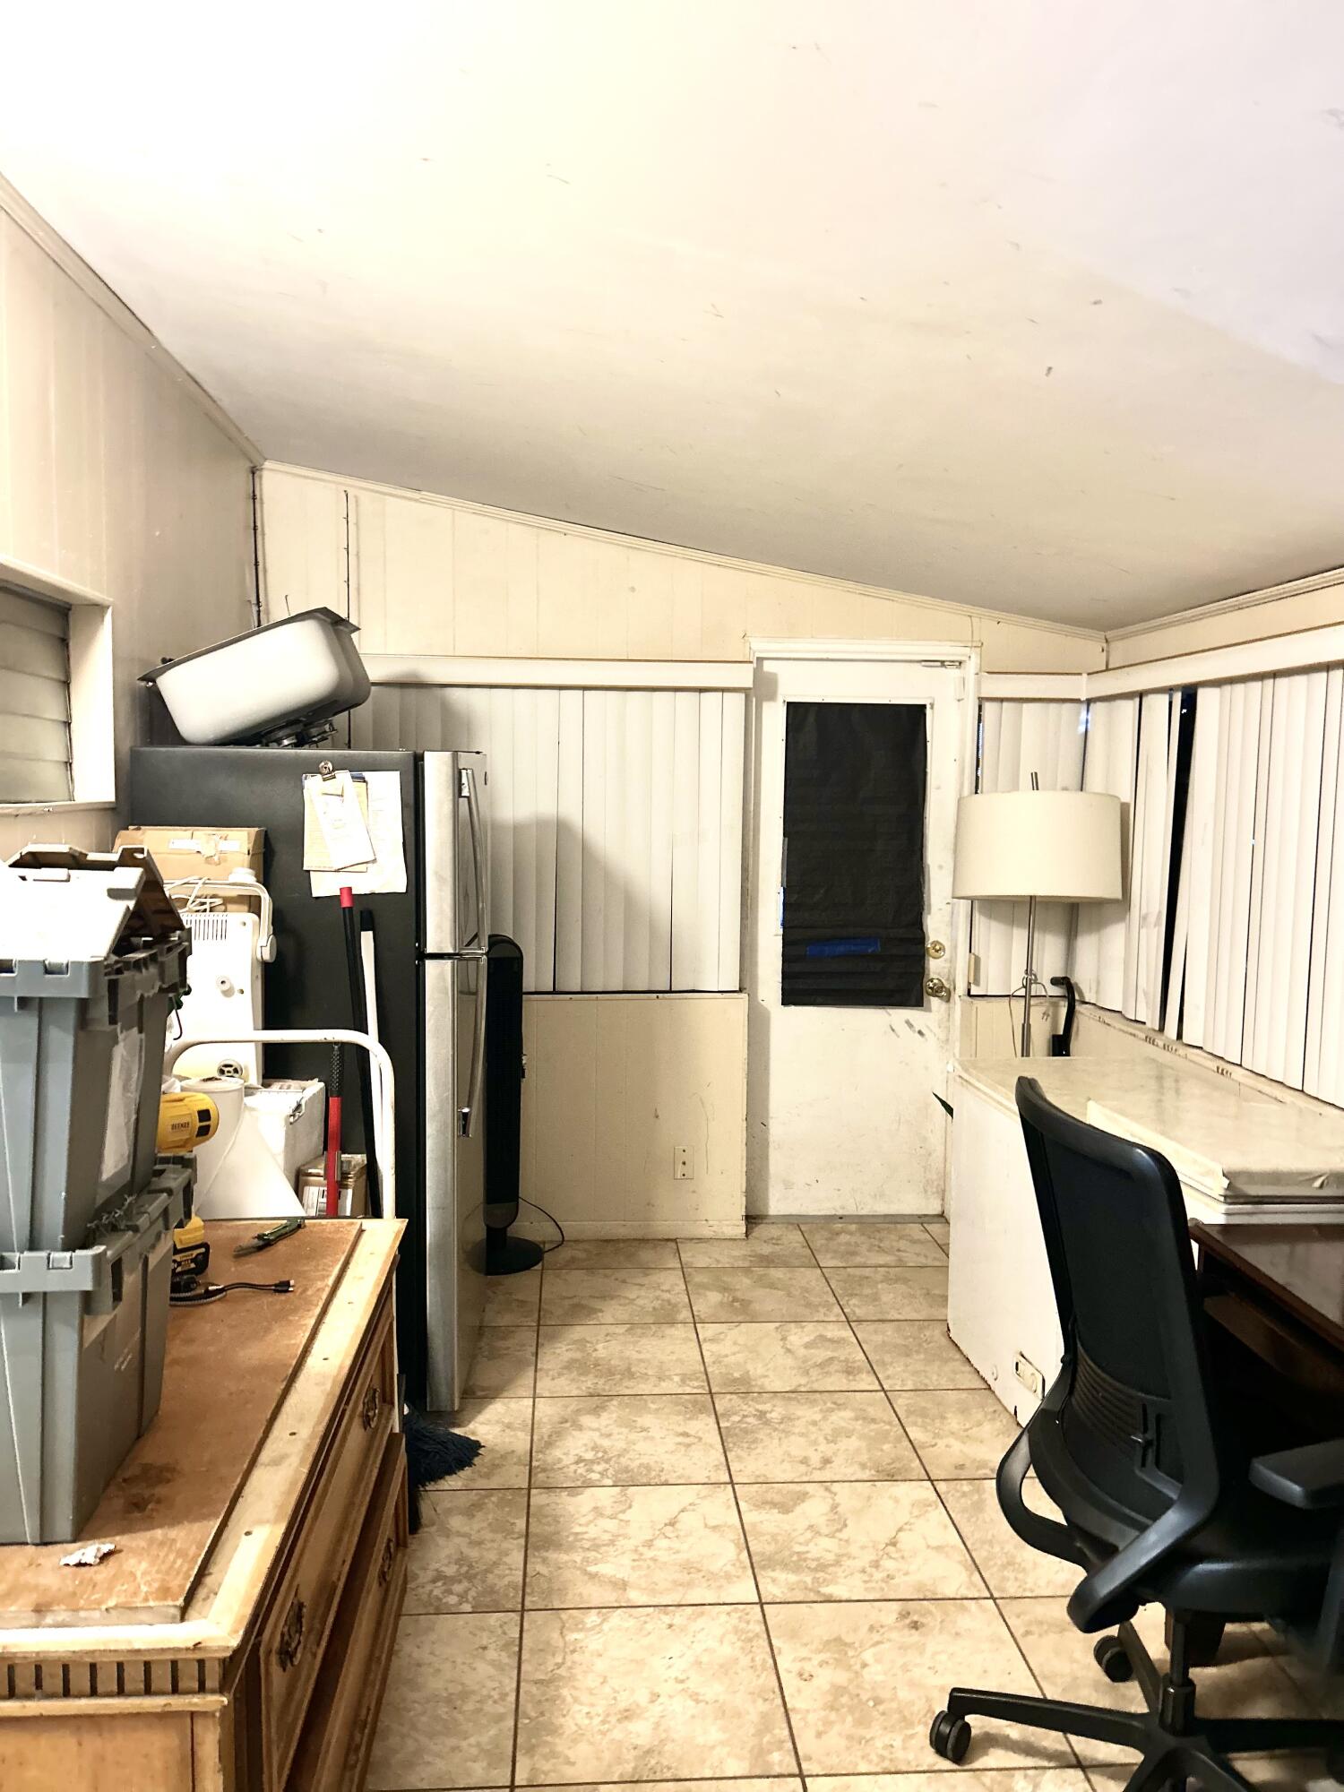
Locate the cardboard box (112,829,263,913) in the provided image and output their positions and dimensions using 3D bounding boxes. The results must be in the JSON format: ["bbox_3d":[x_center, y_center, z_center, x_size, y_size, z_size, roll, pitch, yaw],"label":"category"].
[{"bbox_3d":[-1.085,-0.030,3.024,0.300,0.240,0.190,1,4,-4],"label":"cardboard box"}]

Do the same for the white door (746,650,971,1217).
[{"bbox_3d":[0.662,0.173,4.927,0.770,2.040,0.060,1,4,-4],"label":"white door"}]

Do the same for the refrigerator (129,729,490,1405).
[{"bbox_3d":[-0.898,0.447,3.594,0.800,1.650,0.740,1,4,-3],"label":"refrigerator"}]

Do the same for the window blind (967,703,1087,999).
[{"bbox_3d":[1.252,-0.172,4.728,0.390,1.070,0.070,1,4,-4],"label":"window blind"}]

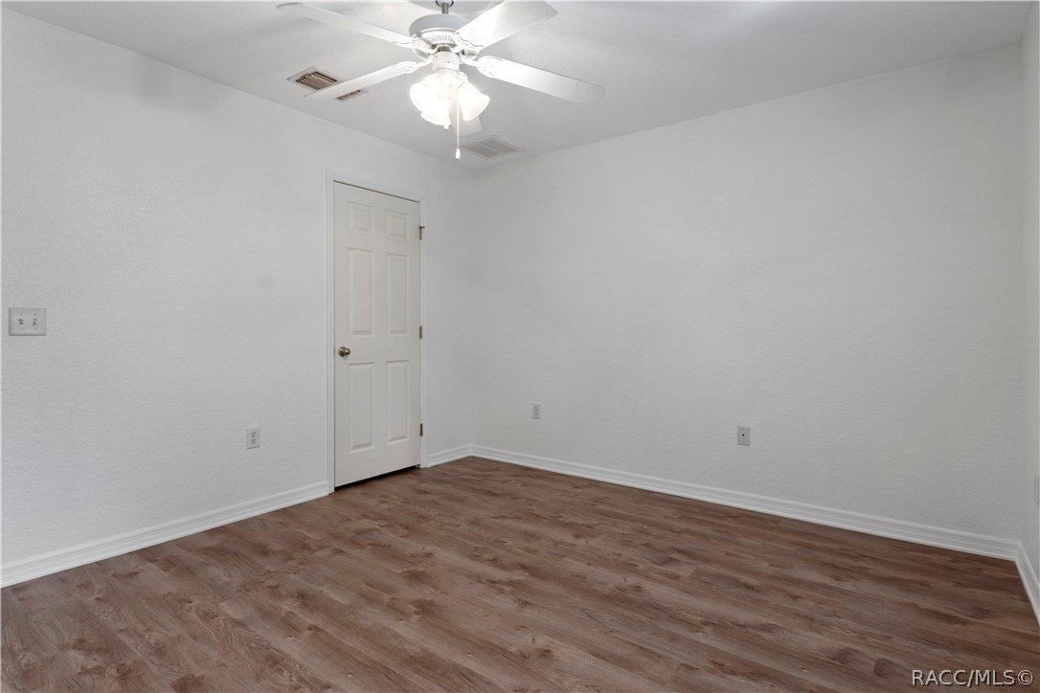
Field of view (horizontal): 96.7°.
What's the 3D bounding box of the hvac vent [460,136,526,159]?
[{"bbox_3d":[-0.213,-1.492,3.466,0.360,0.030,0.355,1,2,37],"label":"hvac vent"}]

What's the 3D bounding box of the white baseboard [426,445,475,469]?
[{"bbox_3d":[-0.567,0.896,3.766,0.020,0.095,0.450,2,3,42],"label":"white baseboard"}]

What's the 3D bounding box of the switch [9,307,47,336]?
[{"bbox_3d":[-2.150,-0.107,2.018,0.020,0.120,0.115,2,3,42],"label":"switch"}]

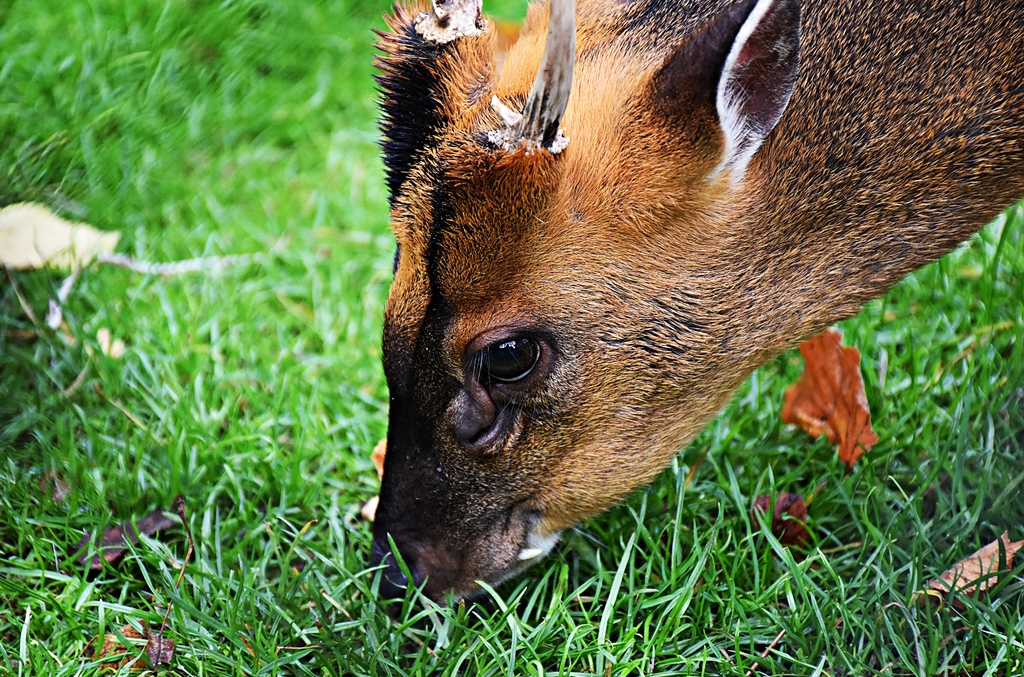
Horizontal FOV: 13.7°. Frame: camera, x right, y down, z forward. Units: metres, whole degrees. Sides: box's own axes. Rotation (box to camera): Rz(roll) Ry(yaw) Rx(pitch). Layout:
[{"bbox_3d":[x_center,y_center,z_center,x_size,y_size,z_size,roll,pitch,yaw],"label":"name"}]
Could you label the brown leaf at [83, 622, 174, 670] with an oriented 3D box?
[{"bbox_3d":[-0.146,0.117,1.627,0.035,0.009,0.023,0,35,0],"label":"brown leaf"}]

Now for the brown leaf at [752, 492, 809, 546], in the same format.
[{"bbox_3d":[0.106,0.071,1.684,0.023,0.014,0.018,0,35,0],"label":"brown leaf"}]

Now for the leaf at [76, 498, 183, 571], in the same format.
[{"bbox_3d":[-0.151,0.077,1.684,0.045,0.011,0.021,-18,39,-24],"label":"leaf"}]

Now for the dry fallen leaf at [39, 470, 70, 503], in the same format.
[{"bbox_3d":[-0.184,0.059,1.710,0.014,0.008,0.015,0,35,0],"label":"dry fallen leaf"}]

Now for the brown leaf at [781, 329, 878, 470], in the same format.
[{"bbox_3d":[0.129,0.024,1.733,0.042,0.043,0.037,0,35,0],"label":"brown leaf"}]

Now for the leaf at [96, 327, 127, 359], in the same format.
[{"bbox_3d":[-0.168,0.002,1.791,0.013,0.007,0.012,0,35,0],"label":"leaf"}]

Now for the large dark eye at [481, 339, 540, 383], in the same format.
[{"bbox_3d":[-0.001,0.008,1.591,0.022,0.018,0.015,-5,17,2],"label":"large dark eye"}]

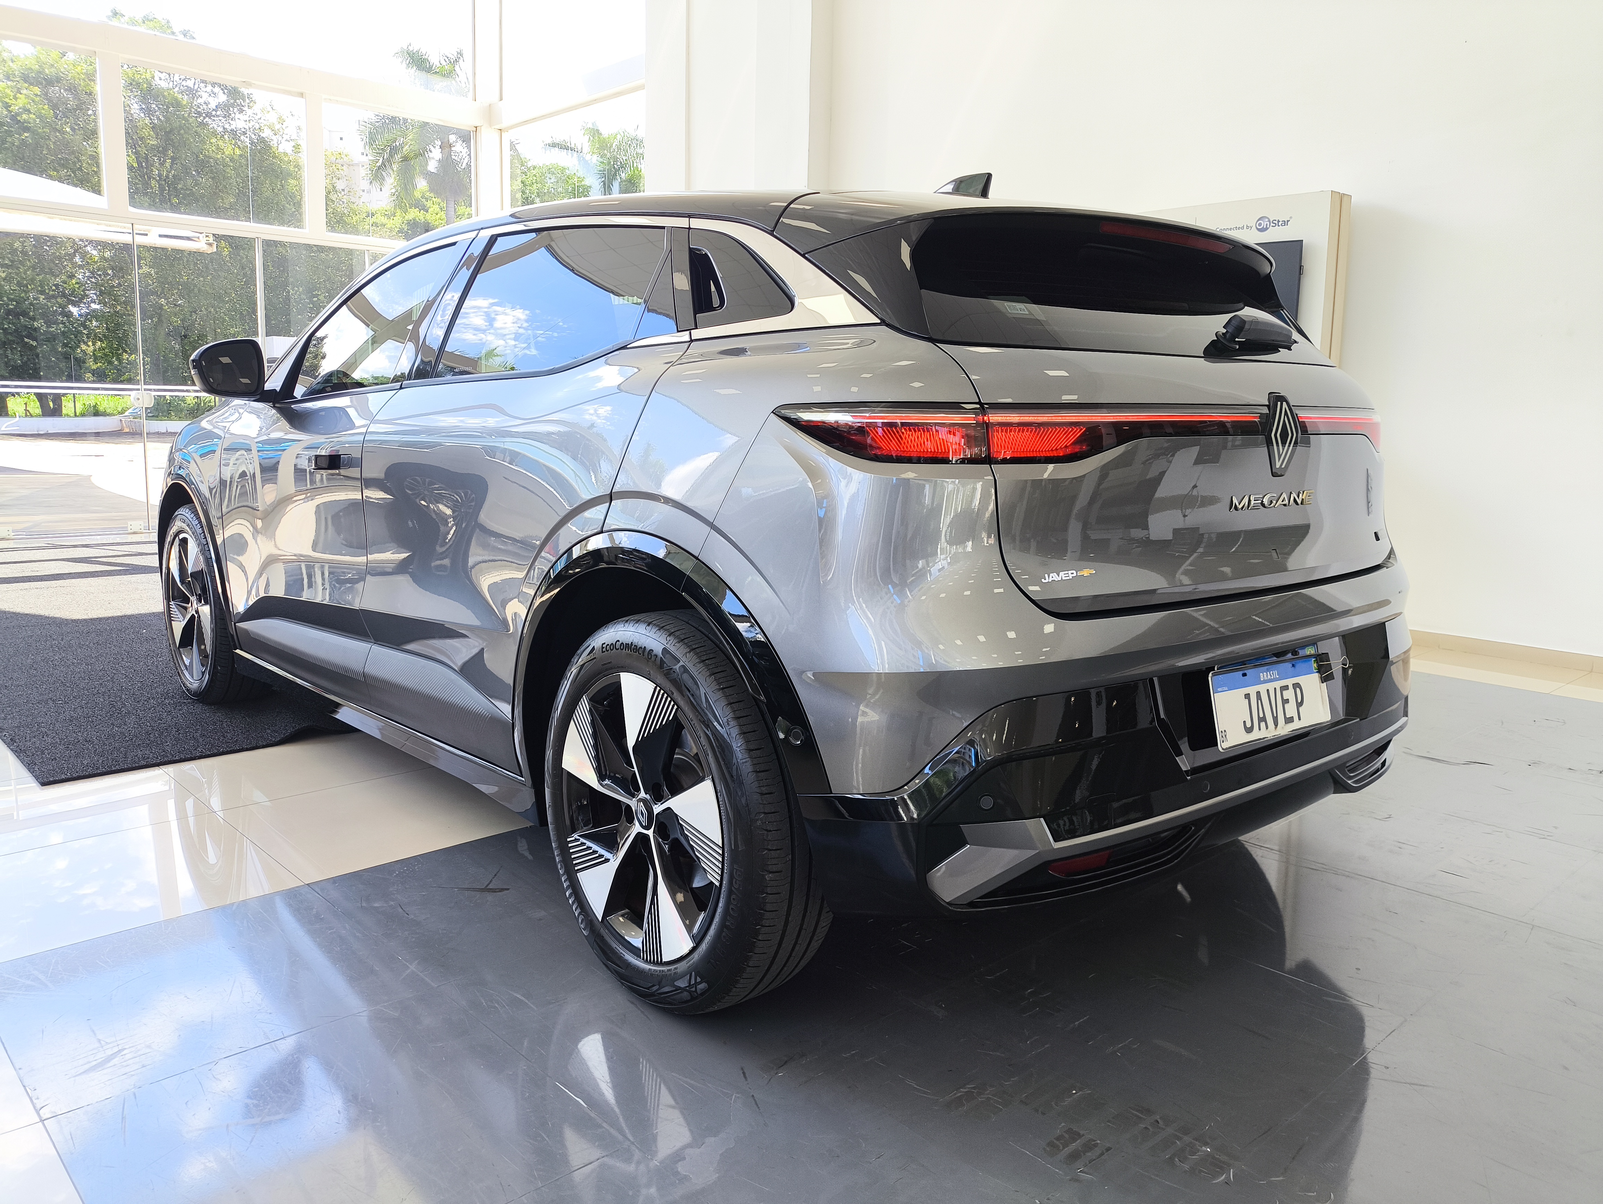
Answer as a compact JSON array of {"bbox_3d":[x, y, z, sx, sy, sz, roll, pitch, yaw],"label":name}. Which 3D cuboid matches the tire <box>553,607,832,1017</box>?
[{"bbox_3d":[-0.219,0.367,2.077,0.200,0.685,0.690,-6,12,-42],"label":"tire"}]

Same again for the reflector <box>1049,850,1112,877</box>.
[{"bbox_3d":[0.427,0.404,1.792,0.135,0.026,0.020,-4,10,-32],"label":"reflector"}]

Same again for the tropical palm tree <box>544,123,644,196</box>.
[{"bbox_3d":[-5.968,-9.671,35.751,4.300,9.770,4.300,0,9,-10],"label":"tropical palm tree"}]

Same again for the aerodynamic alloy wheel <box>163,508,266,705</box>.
[{"bbox_3d":[-2.024,0.003,4.031,0.200,0.690,0.690,-6,12,-42],"label":"aerodynamic alloy wheel"}]

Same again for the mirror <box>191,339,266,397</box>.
[{"bbox_3d":[-1.621,-0.665,3.291,0.210,0.165,0.120,-6,12,-42],"label":"mirror"}]

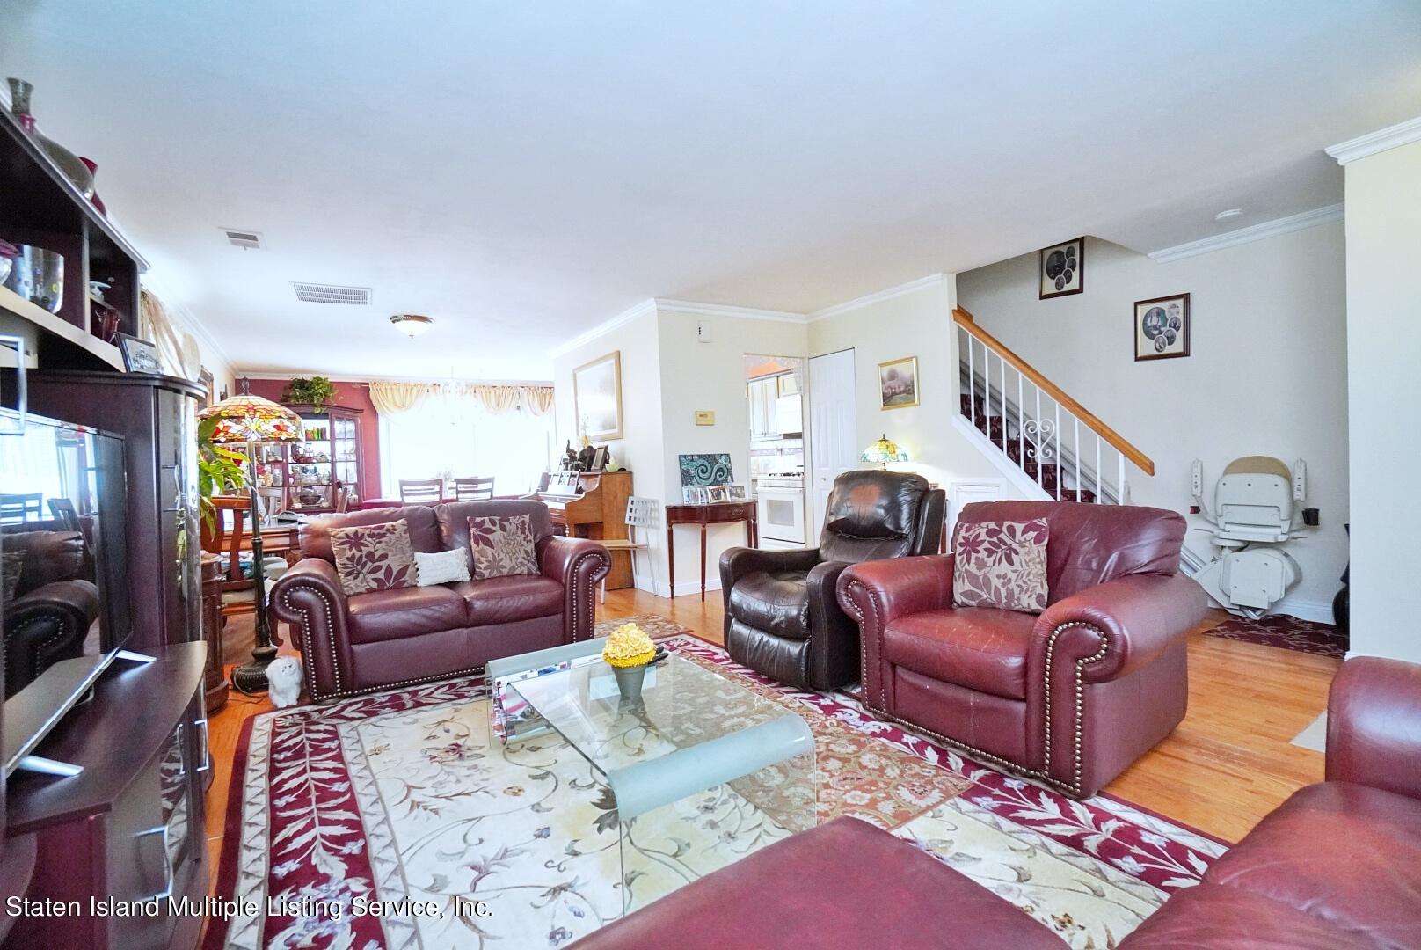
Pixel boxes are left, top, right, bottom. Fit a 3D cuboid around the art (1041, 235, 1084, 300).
[{"bbox_3d":[2.761,-1.622,4.674,0.025,0.430,0.330,-4,2,-33],"label":"art"}]

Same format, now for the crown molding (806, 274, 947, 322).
[{"bbox_3d":[1.336,-1.468,5.022,0.070,0.075,1.470,-4,2,-33],"label":"crown molding"}]

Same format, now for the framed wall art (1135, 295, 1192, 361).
[{"bbox_3d":[3.150,-1.020,4.144,0.025,0.425,0.325,-4,2,-33],"label":"framed wall art"}]

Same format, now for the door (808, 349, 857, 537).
[{"bbox_3d":[1.140,-0.069,5.448,0.045,2.030,0.590,-3,2,-32],"label":"door"}]

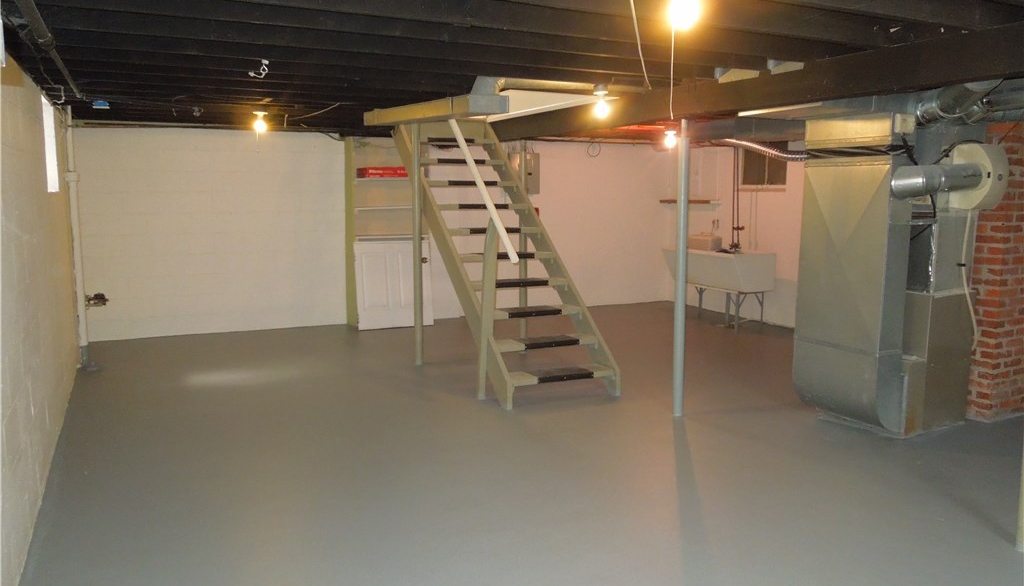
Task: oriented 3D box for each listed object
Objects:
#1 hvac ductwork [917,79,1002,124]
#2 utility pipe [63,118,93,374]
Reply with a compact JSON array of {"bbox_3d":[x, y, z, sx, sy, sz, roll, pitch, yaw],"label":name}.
[{"bbox_3d":[2.501,-1.080,4.107,0.210,0.220,0.400,-4,9,-26],"label":"hvac ductwork"},{"bbox_3d":[-3.504,-0.426,5.968,0.105,2.100,0.105,-4,9,-26],"label":"utility pipe"}]

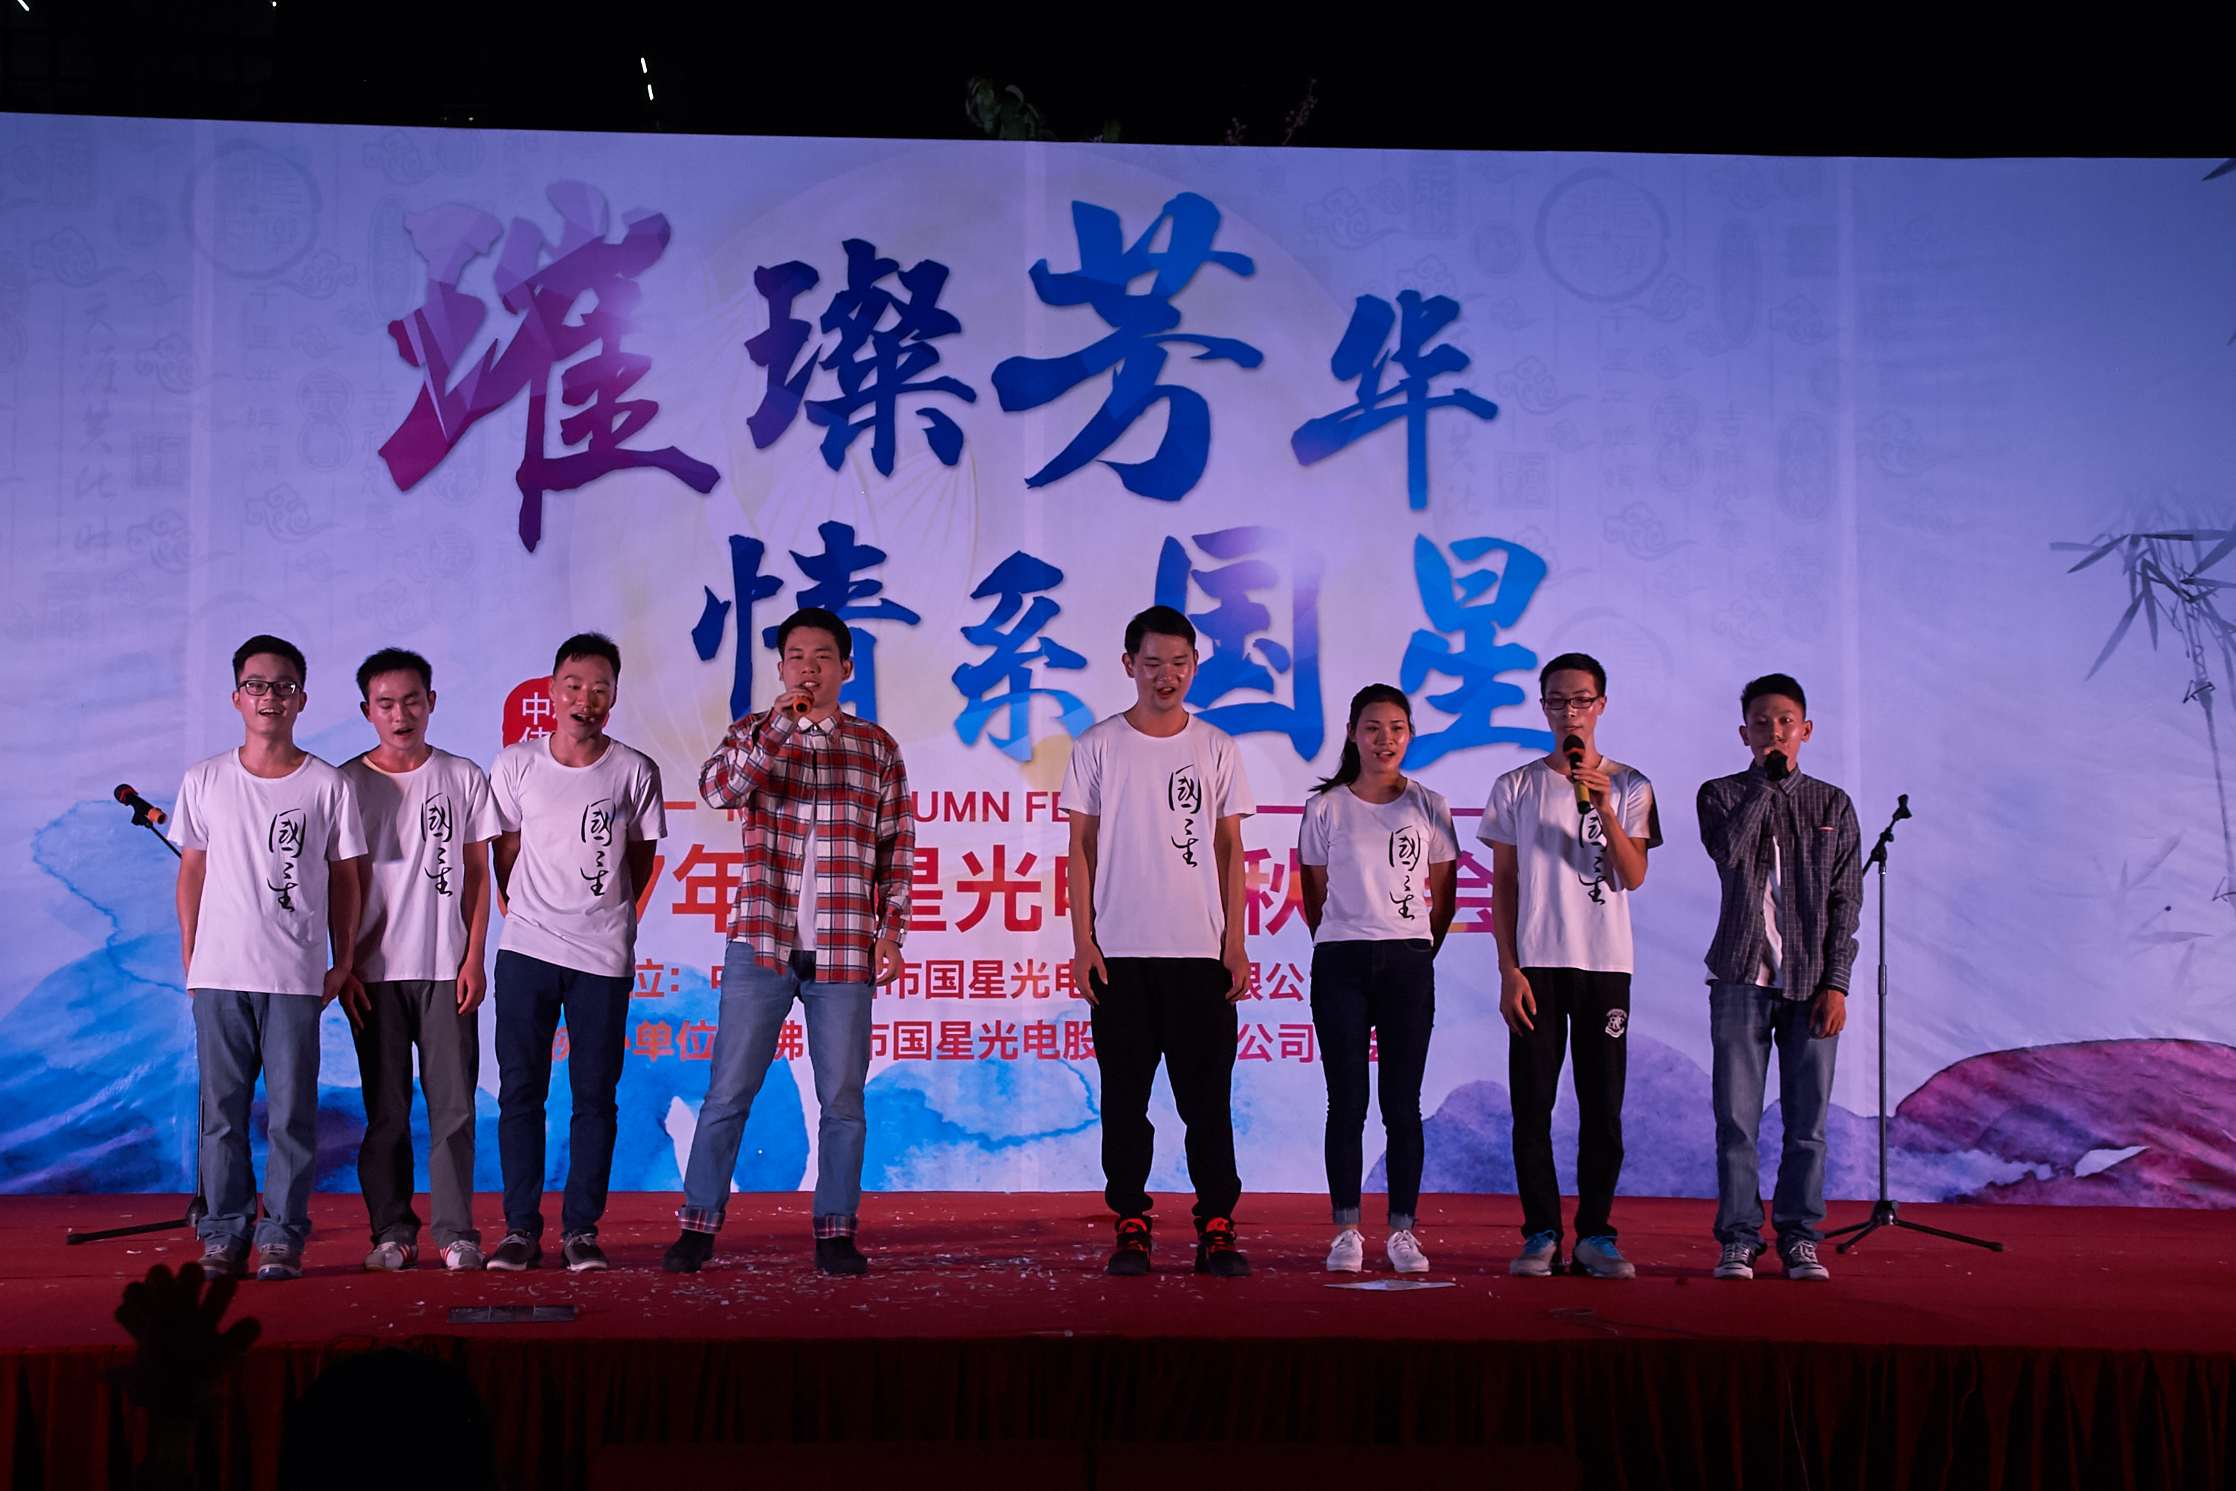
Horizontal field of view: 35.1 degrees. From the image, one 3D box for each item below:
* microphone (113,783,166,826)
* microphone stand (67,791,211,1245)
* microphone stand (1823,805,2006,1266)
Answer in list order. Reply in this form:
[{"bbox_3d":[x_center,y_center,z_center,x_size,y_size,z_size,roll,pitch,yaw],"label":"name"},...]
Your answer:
[{"bbox_3d":[-2.997,0.182,10.850,0.235,0.057,0.057,24,11,34],"label":"microphone"},{"bbox_3d":[-2.705,0.843,10.789,0.659,1.347,0.686,-3,-5,35],"label":"microphone stand"},{"bbox_3d":[2.243,0.827,10.661,0.620,1.372,0.575,-4,-5,43],"label":"microphone stand"}]

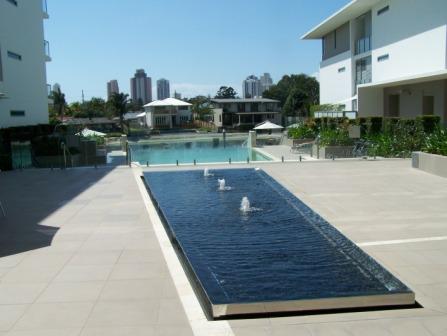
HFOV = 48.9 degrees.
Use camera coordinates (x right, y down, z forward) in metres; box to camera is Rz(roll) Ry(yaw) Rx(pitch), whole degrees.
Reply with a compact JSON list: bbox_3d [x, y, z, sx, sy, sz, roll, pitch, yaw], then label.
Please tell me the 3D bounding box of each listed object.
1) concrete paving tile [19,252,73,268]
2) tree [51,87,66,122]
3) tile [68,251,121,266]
[{"bbox_3d":[-2.163,1.144,6.003,0.590,0.040,0.590,-2,6,-4],"label":"concrete paving tile"},{"bbox_3d":[-42.831,-15.291,126.986,4.100,11.180,4.100,-3,6,-18],"label":"tree"},{"bbox_3d":[-1.575,1.126,6.040,0.590,0.040,0.590,-2,6,-4],"label":"tile"}]

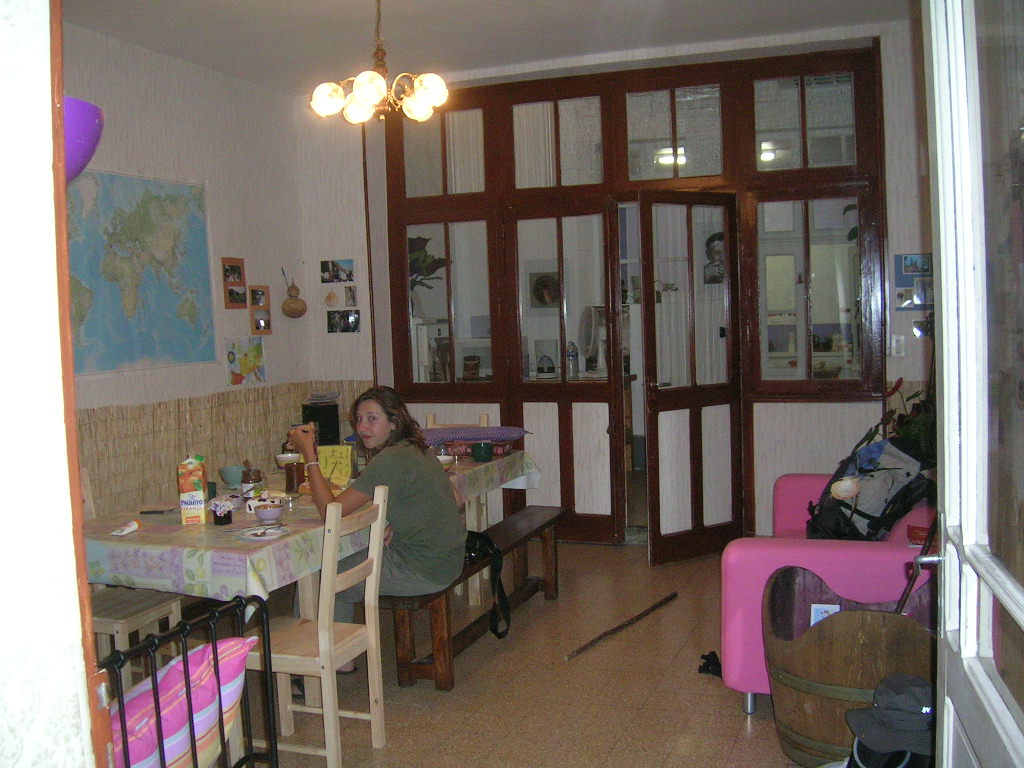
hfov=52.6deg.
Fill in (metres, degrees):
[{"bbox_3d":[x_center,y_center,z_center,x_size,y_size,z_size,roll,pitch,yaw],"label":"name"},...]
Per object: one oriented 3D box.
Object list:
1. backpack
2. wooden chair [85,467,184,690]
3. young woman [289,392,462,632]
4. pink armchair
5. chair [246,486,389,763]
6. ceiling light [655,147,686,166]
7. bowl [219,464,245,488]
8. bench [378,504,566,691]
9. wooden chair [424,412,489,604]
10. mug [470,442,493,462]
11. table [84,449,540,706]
[{"bbox_3d":[1.439,0.503,4.131,0.270,0.510,0.330,38,16,13],"label":"backpack"},{"bbox_3d":[-1.609,0.855,4.126,0.500,0.950,0.410,-1,4,21],"label":"wooden chair"},{"bbox_3d":[-0.519,0.636,4.512,0.680,1.250,0.480,0,4,23],"label":"young woman"},{"bbox_3d":[1.494,0.856,4.494,0.880,0.660,1.800,-1,4,20],"label":"pink armchair"},{"bbox_3d":[-0.716,0.857,3.607,0.500,0.950,0.410,-1,4,18],"label":"chair"},{"bbox_3d":[1.424,-2.043,9.300,0.280,0.150,0.300,-1,4,20],"label":"ceiling light"},{"bbox_3d":[-1.380,0.464,5.139,0.155,0.105,0.155,-2,4,0],"label":"bowl"},{"bbox_3d":[-0.106,0.995,5.030,0.280,0.430,1.850,-1,4,19],"label":"bench"},{"bbox_3d":[-0.398,0.679,5.981,0.410,0.950,0.500,-1,4,21],"label":"wooden chair"},{"bbox_3d":[-0.166,0.372,5.768,0.110,0.100,0.120,-1,4,20],"label":"mug"},{"bbox_3d":[-0.902,0.871,5.057,1.060,0.735,2.519,0,4,24],"label":"table"}]

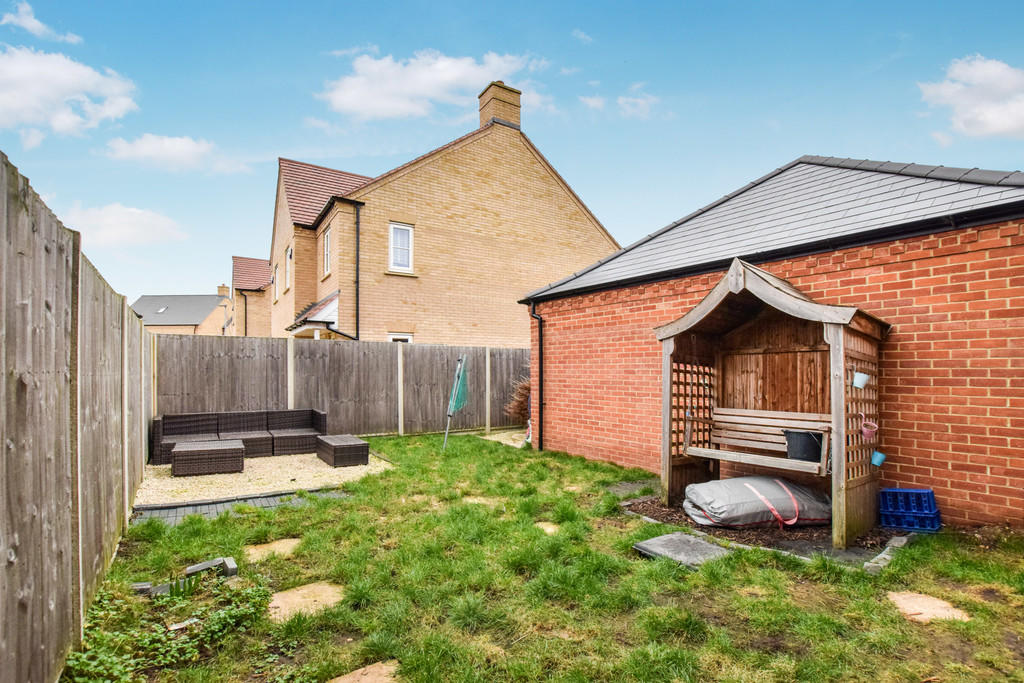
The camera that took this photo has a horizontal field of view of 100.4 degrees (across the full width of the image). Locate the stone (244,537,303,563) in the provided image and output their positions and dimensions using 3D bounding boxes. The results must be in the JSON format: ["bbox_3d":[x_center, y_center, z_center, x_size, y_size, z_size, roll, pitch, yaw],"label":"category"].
[{"bbox_3d":[-1.680,1.480,2.980,0.380,0.045,0.380,1,-3,-26],"label":"stone"}]

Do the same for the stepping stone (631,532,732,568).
[{"bbox_3d":[1.200,1.462,2.970,0.460,0.050,0.470,2,-3,-38],"label":"stepping stone"}]

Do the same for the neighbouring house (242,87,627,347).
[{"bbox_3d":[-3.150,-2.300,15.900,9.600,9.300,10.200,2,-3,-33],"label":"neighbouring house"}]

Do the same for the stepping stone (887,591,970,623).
[{"bbox_3d":[2.240,1.455,2.300,0.320,0.045,0.370,-1,-3,22],"label":"stepping stone"}]

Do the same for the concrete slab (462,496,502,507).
[{"bbox_3d":[-0.285,1.610,4.250,0.420,0.045,0.310,0,-3,8],"label":"concrete slab"}]

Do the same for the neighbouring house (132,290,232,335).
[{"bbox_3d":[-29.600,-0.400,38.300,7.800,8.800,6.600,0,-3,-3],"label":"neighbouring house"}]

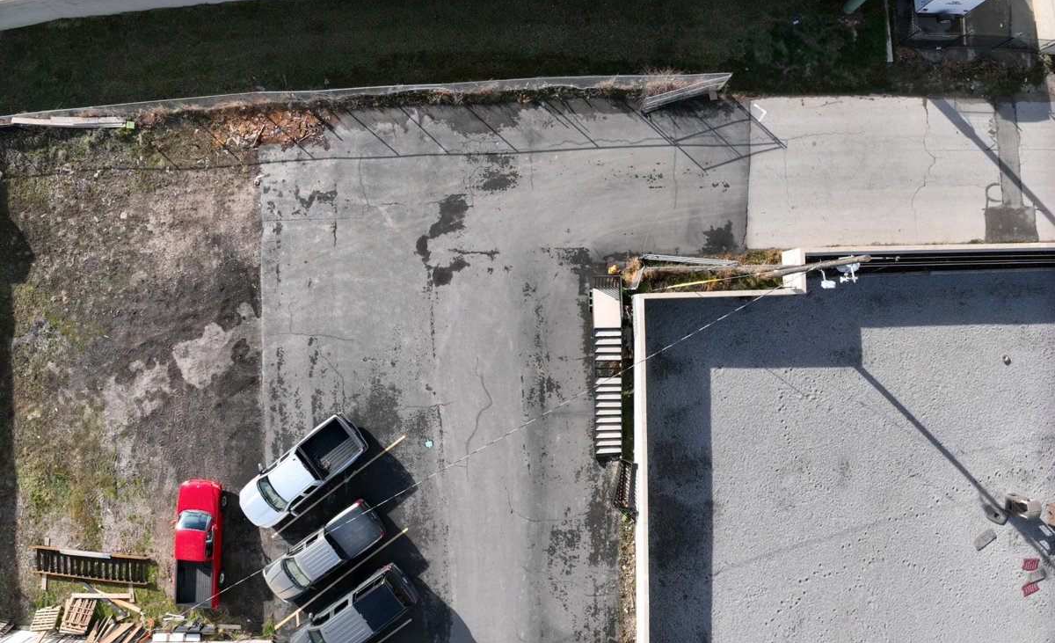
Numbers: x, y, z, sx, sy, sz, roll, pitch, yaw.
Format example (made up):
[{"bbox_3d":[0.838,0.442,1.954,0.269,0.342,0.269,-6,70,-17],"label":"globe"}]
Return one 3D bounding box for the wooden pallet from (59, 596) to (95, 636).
[{"bbox_3d":[-18.500,12.120,30.050,1.200,0.180,1.350,3,58,0],"label":"wooden pallet"}]

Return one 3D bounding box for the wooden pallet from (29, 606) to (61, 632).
[{"bbox_3d":[-19.810,12.250,30.050,1.100,0.140,1.100,-8,50,0],"label":"wooden pallet"}]

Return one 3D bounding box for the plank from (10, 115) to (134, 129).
[{"bbox_3d":[-18.940,-8.240,30.200,4.850,0.250,0.420,2,90,0],"label":"plank"}]

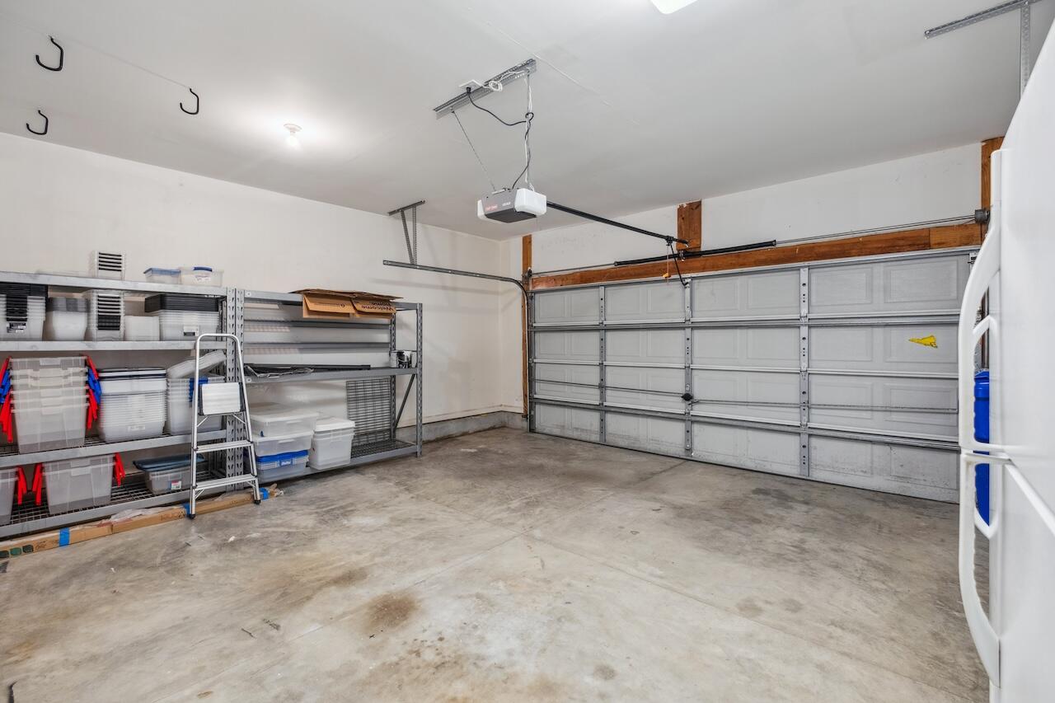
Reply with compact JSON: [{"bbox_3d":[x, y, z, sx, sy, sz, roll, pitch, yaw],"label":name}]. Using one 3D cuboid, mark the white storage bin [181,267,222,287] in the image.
[{"bbox_3d":[-2.882,-0.622,3.832,0.400,0.156,0.300,1,2,42],"label":"white storage bin"}]

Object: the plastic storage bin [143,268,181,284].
[{"bbox_3d":[-3.059,-0.606,3.694,0.330,0.121,0.190,1,2,42],"label":"plastic storage bin"}]

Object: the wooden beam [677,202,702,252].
[{"bbox_3d":[1.911,-1.449,5.167,0.284,0.548,0.045,1,2,40],"label":"wooden beam"}]

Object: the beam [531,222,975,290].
[{"bbox_3d":[1.918,-1.000,5.170,4.782,0.196,0.045,1,2,40],"label":"beam"}]

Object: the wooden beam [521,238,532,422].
[{"bbox_3d":[0.012,-0.387,6.773,0.181,2.785,0.045,1,2,40],"label":"wooden beam"}]

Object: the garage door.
[{"bbox_3d":[1.870,0.186,5.151,4.780,2.130,0.080,1,2,40],"label":"garage door"}]

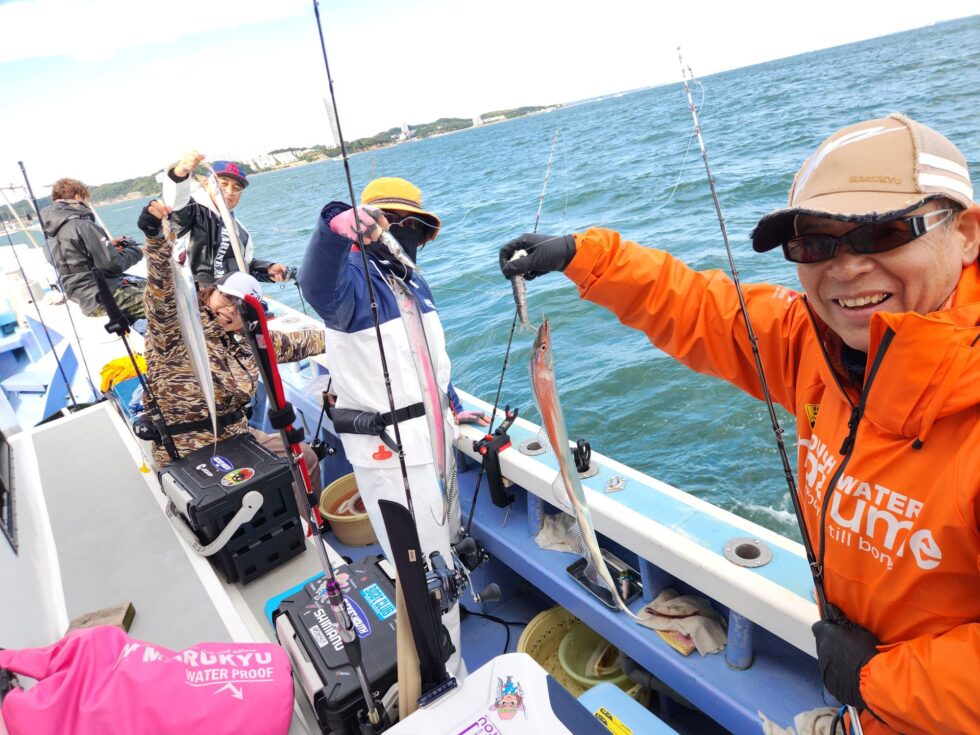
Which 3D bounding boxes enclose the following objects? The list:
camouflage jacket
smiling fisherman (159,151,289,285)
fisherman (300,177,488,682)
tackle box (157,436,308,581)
[{"bbox_3d":[-1.182,-0.151,2.906,0.820,0.960,0.500,-24,24,-30],"label":"camouflage jacket"},{"bbox_3d":[-1.299,-0.263,3.580,0.620,1.720,0.680,-24,24,-30],"label":"smiling fisherman"},{"bbox_3d":[-0.208,0.253,2.086,0.560,1.660,0.530,-20,22,-21],"label":"fisherman"},{"bbox_3d":[-0.929,0.507,2.386,0.350,0.320,0.475,-28,26,-36],"label":"tackle box"}]

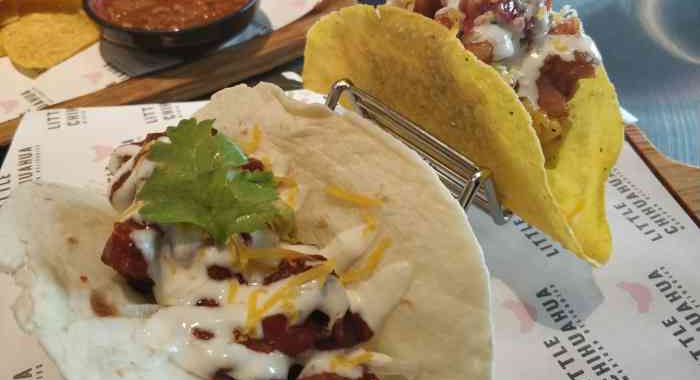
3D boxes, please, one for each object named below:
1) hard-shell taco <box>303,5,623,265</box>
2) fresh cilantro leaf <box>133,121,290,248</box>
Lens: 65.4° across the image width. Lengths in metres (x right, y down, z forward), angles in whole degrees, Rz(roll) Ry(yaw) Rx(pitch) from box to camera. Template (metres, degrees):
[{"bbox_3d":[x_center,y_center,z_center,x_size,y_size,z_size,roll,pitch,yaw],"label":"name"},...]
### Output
[{"bbox_3d":[0.040,-0.040,0.209,0.049,0.070,0.151,-31,51,-28],"label":"hard-shell taco"},{"bbox_3d":[-0.039,-0.002,0.154,0.039,0.013,0.044,-19,59,-14],"label":"fresh cilantro leaf"}]

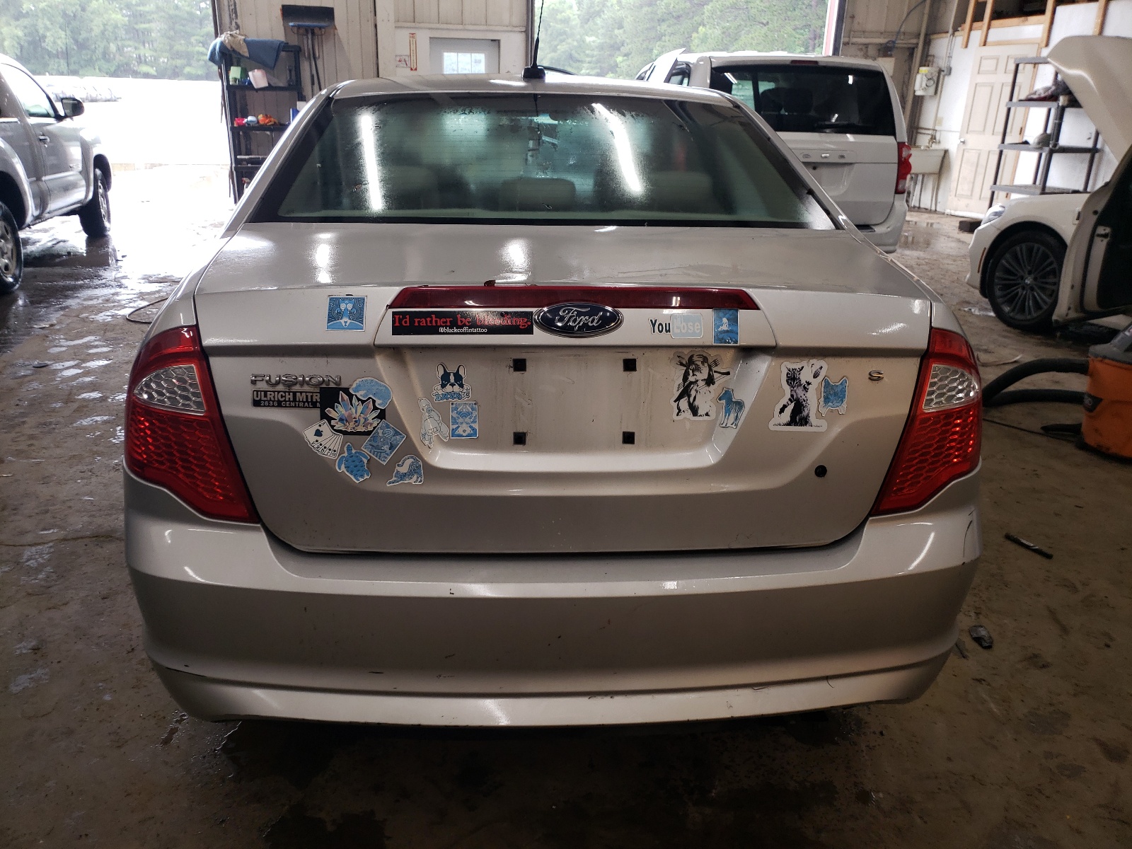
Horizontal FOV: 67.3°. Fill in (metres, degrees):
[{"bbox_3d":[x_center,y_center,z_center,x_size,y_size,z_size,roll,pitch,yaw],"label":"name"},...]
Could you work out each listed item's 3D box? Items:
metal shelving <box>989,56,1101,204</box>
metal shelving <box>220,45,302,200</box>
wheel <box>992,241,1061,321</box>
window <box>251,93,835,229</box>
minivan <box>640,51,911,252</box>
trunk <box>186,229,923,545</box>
[{"bbox_3d":[5.275,-3.001,9.374,0.580,1.840,0.860,-3,22,-12],"label":"metal shelving"},{"bbox_3d":[-3.430,-3.453,9.932,0.830,1.870,0.400,0,21,-4],"label":"metal shelving"},{"bbox_3d":[3.150,-0.969,5.695,0.220,0.530,0.530,-7,23,-20],"label":"wheel"},{"bbox_3d":[-0.044,-0.655,2.044,1.260,0.080,0.720,0,43,-4],"label":"window"},{"bbox_3d":[1.573,-2.728,8.567,1.980,1.750,5.130,0,21,-3],"label":"minivan"},{"bbox_3d":[-0.004,-0.091,1.579,1.250,0.460,0.600,0,21,-4],"label":"trunk"}]

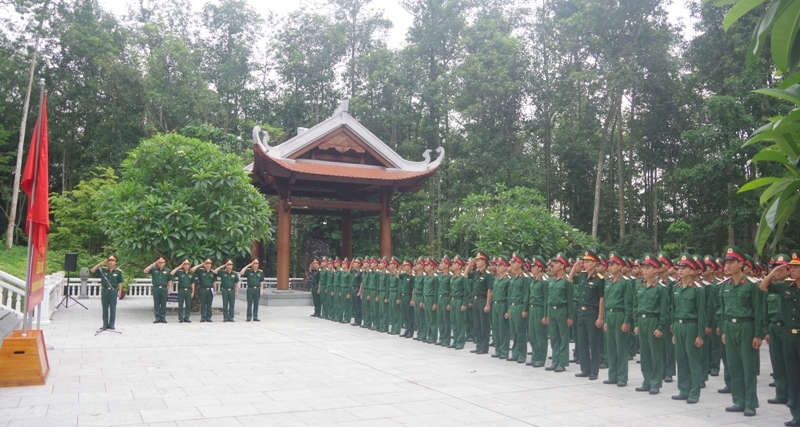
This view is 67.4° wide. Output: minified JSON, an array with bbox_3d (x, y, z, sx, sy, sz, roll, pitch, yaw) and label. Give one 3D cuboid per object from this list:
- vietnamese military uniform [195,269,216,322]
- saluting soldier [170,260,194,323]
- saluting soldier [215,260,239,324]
[{"bbox_3d":[-5.216,2.210,16.164,0.560,1.400,0.340,3,-6,-24],"label":"vietnamese military uniform"},{"bbox_3d":[-5.783,2.087,16.078,0.640,1.700,0.420,3,-6,-24],"label":"saluting soldier"},{"bbox_3d":[-4.802,2.139,16.600,0.680,1.700,0.420,3,-6,-28],"label":"saluting soldier"}]

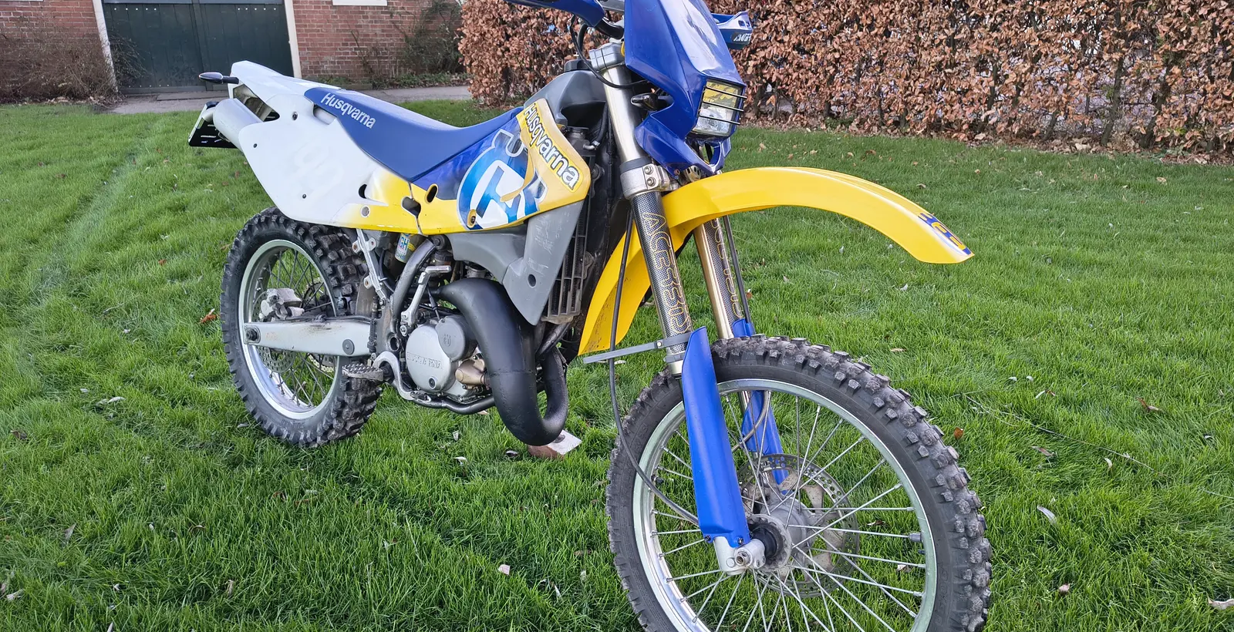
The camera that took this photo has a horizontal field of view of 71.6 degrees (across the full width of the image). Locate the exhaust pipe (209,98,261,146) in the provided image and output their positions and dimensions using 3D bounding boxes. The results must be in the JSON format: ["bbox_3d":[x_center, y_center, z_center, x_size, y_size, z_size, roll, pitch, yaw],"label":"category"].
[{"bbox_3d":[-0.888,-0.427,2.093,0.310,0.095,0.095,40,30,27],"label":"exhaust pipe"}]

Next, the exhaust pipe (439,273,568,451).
[{"bbox_3d":[-0.222,0.081,1.712,0.320,0.315,0.230,17,19,36],"label":"exhaust pipe"}]

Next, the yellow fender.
[{"bbox_3d":[0.234,-0.045,1.411,0.650,0.405,0.190,17,19,36],"label":"yellow fender"}]

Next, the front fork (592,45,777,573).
[{"bbox_3d":[0.153,-0.022,1.480,0.120,0.910,0.250,-15,-1,40],"label":"front fork"}]

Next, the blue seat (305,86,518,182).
[{"bbox_3d":[-0.425,-0.402,1.879,0.640,0.190,0.235,17,19,36],"label":"blue seat"}]

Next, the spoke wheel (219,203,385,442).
[{"bbox_3d":[-0.863,0.029,2.312,0.670,0.670,0.130,17,19,36],"label":"spoke wheel"}]

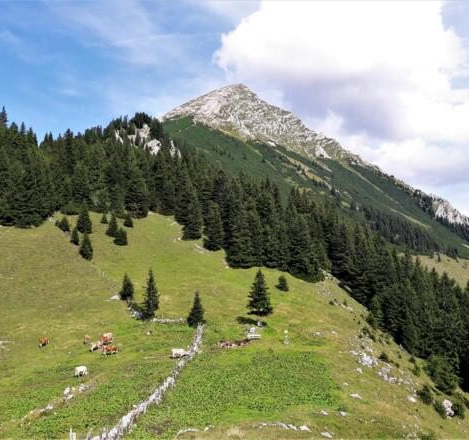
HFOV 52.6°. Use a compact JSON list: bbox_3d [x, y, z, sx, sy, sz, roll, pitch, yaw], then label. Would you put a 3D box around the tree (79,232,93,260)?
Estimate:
[{"bbox_3d":[-35.220,6.370,113.000,3.210,6.550,3.210,0,0,0],"label":"tree"}]

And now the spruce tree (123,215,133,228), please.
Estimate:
[{"bbox_3d":[-34.165,0.483,153.000,3.223,4.512,3.223,0,-3,0],"label":"spruce tree"}]

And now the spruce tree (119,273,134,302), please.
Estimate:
[{"bbox_3d":[-19.023,11.944,84.000,2.477,5.132,2.477,0,-3,0],"label":"spruce tree"}]

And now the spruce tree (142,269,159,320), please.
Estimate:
[{"bbox_3d":[-13.114,11.810,75.000,2.686,7.979,2.686,0,-3,0],"label":"spruce tree"}]

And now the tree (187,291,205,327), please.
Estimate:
[{"bbox_3d":[-5.726,13.499,72.000,2.654,5.460,2.654,0,-3,0],"label":"tree"}]

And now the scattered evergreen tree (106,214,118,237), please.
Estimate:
[{"bbox_3d":[-36.569,1.720,142.000,3.739,6.731,3.739,0,-3,0],"label":"scattered evergreen tree"}]

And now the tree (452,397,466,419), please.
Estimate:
[{"bbox_3d":[26.900,22.540,57.000,1.680,2.700,1.680,0,0,0],"label":"tree"}]

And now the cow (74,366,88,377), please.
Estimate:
[{"bbox_3d":[-19.376,19.174,60.000,2.100,1.380,0.750,3,-4,-41],"label":"cow"}]

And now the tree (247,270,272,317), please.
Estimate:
[{"bbox_3d":[4.670,13.180,86.000,4.620,8.610,4.620,0,0,0],"label":"tree"}]

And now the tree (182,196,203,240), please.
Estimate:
[{"bbox_3d":[-11.370,-0.550,130.000,5.750,12.320,5.750,0,0,0],"label":"tree"}]

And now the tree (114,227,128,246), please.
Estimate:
[{"bbox_3d":[-28.760,4.300,120.000,3.410,4.800,3.410,0,0,0],"label":"tree"}]

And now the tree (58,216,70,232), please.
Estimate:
[{"bbox_3d":[-44.540,1.240,124.000,3.130,4.050,3.130,0,0,0],"label":"tree"}]

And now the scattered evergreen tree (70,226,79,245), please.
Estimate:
[{"bbox_3d":[-39.570,3.980,118.000,2.240,4.470,2.240,0,0,0],"label":"scattered evergreen tree"}]

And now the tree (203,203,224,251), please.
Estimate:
[{"bbox_3d":[-5.595,1.820,128.000,5.528,13.078,5.528,0,-3,0],"label":"tree"}]

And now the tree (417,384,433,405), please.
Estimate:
[{"bbox_3d":[22.532,20.645,56.000,1.888,2.359,1.888,0,-3,0],"label":"tree"}]

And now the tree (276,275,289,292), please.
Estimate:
[{"bbox_3d":[9.195,12.087,90.000,2.654,3.318,2.654,0,-3,0],"label":"tree"}]

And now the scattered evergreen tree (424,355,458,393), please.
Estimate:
[{"bbox_3d":[27.510,20.540,63.000,4.180,5.240,4.180,0,0,0],"label":"scattered evergreen tree"}]

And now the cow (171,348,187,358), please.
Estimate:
[{"bbox_3d":[-7.620,18.590,66.000,2.150,1.350,0.650,0,0,0],"label":"cow"}]

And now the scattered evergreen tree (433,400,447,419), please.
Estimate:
[{"bbox_3d":[22.972,21.158,53.000,1.507,2.010,1.507,0,-3,0],"label":"scattered evergreen tree"}]

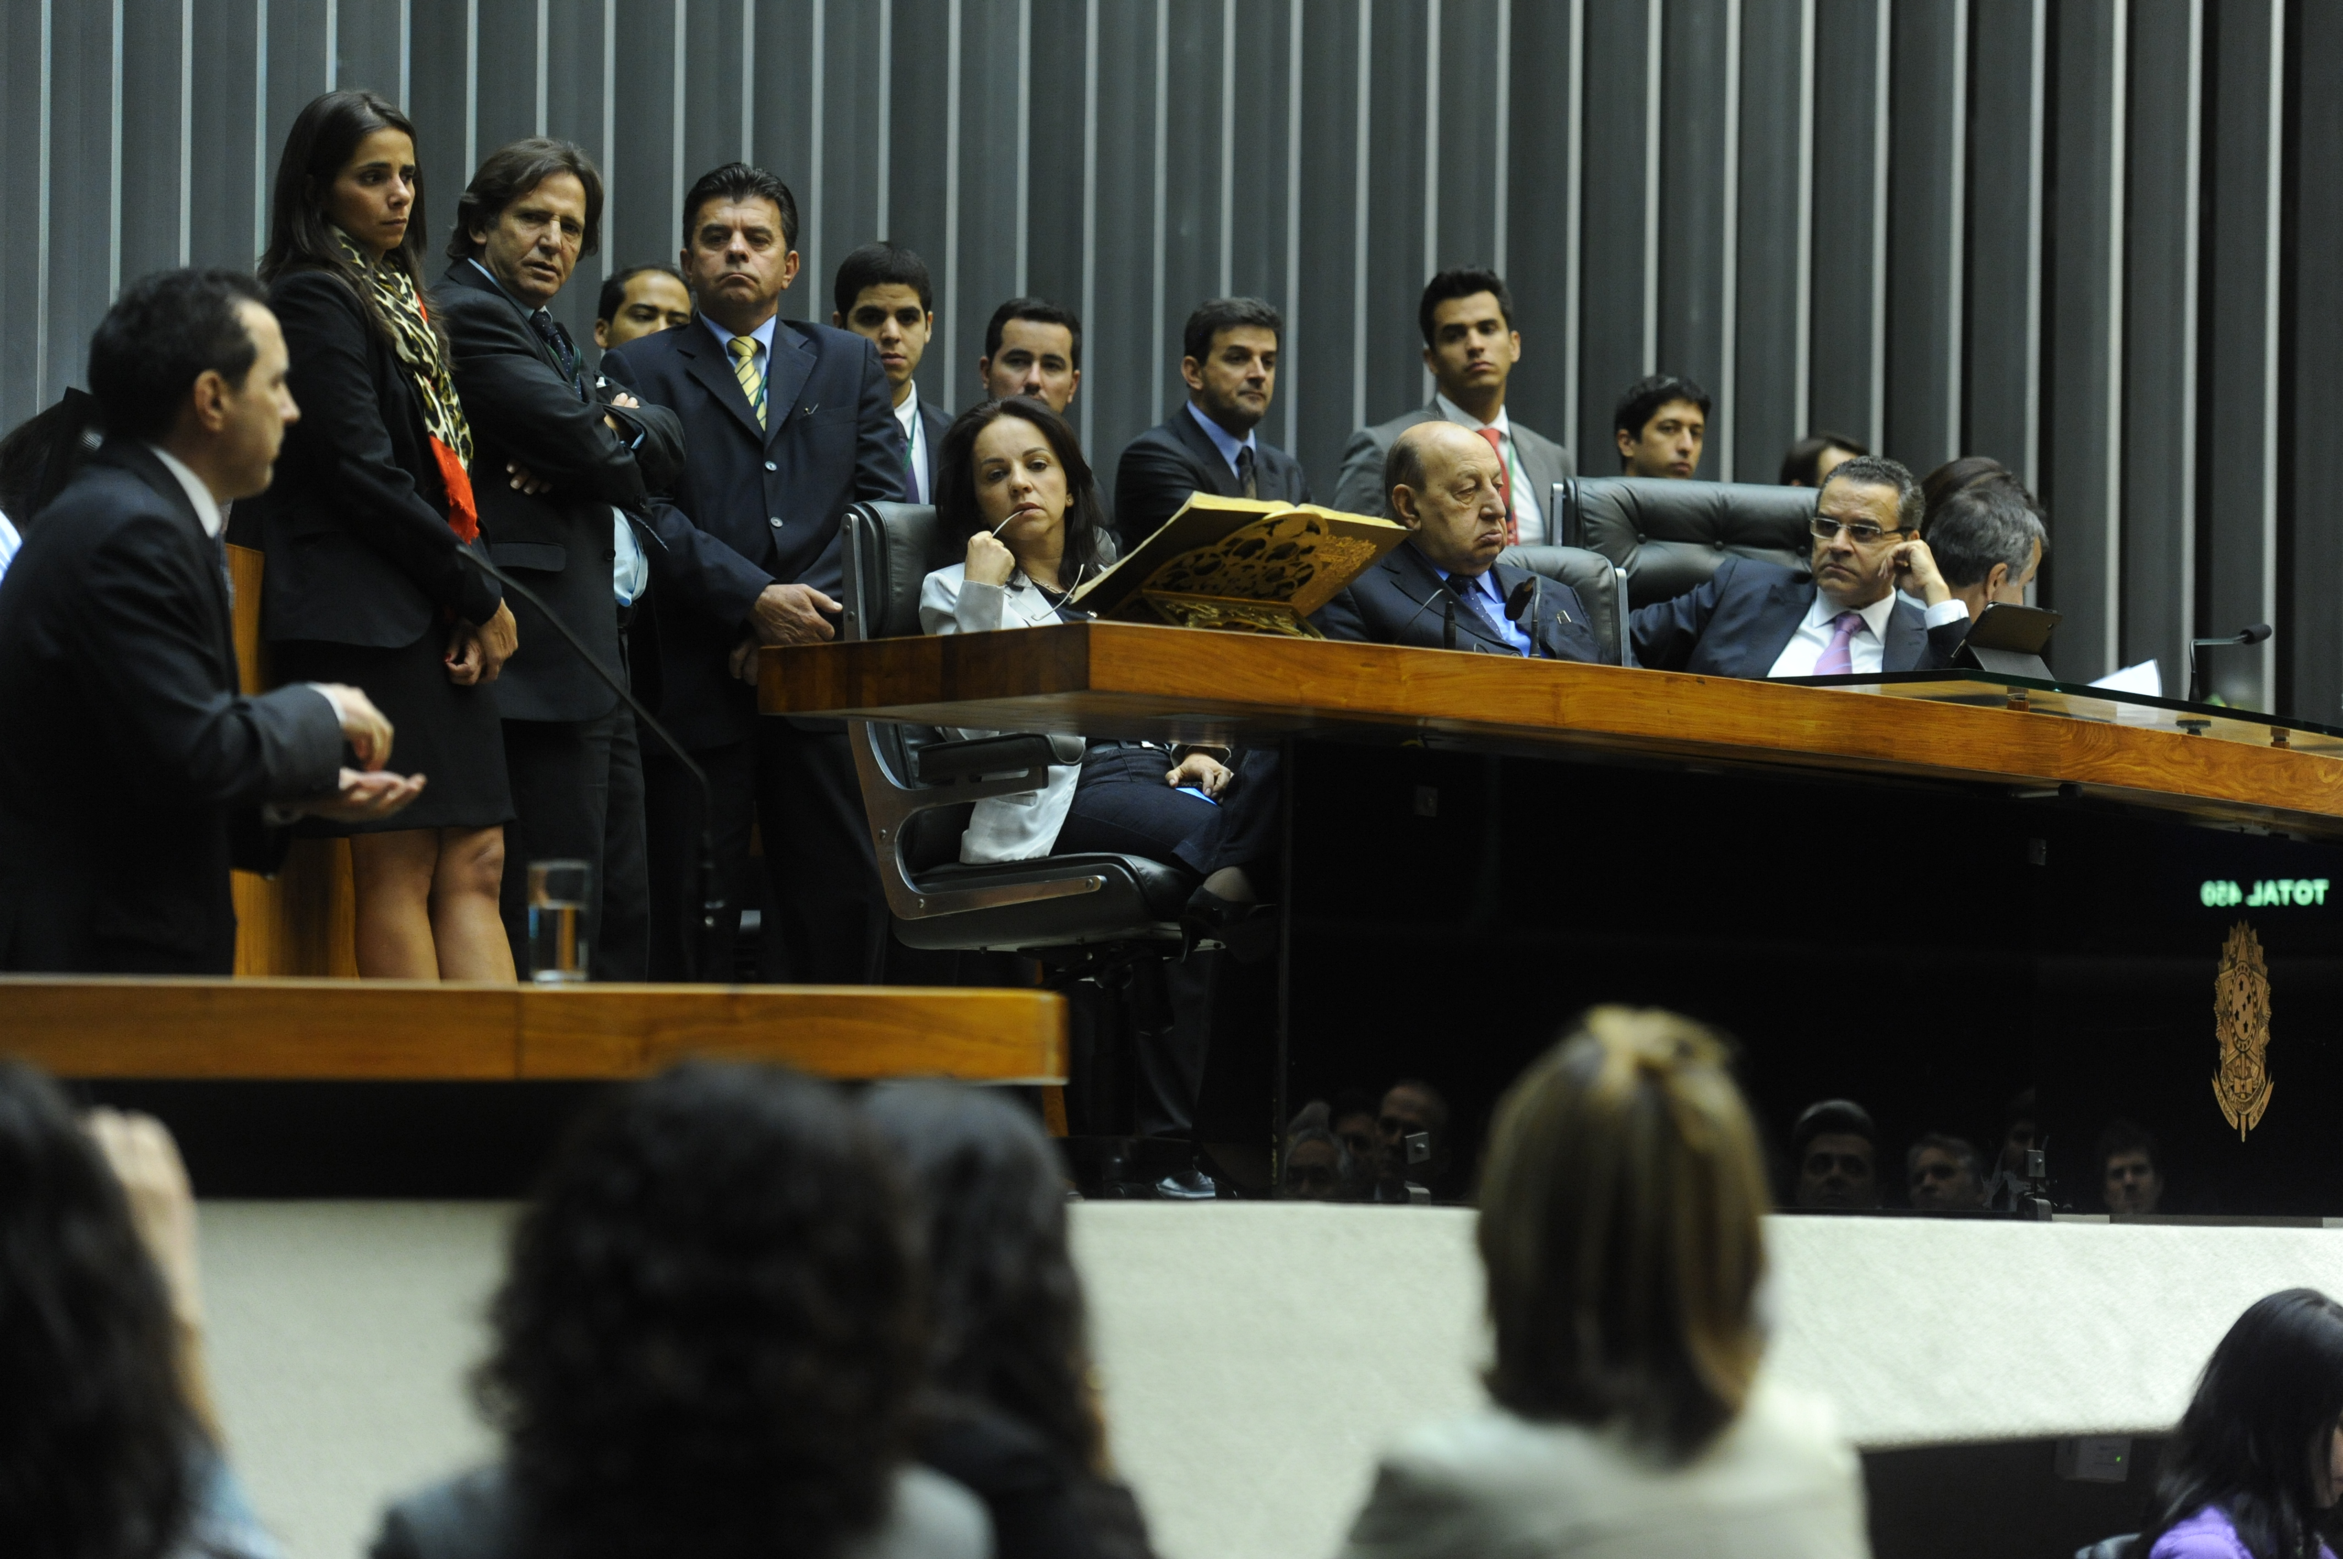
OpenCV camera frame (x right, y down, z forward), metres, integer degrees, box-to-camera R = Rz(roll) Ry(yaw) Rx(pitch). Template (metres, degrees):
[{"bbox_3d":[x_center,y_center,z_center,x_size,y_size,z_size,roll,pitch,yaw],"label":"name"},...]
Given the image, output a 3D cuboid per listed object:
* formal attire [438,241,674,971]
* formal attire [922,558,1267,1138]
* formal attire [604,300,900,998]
[{"bbox_3d":[-0.973,-0.097,12.400,0.380,1.450,0.500,-1,-3,38],"label":"formal attire"},{"bbox_3d":[-0.102,0.119,11.900,0.520,0.930,0.720,3,-3,-40],"label":"formal attire"},{"bbox_3d":[-0.691,-0.059,12.900,0.540,1.420,0.360,1,-3,-6],"label":"formal attire"}]

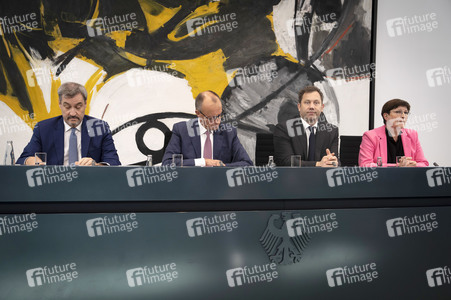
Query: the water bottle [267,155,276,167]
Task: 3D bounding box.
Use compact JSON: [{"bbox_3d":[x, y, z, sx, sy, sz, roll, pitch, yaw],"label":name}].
[{"bbox_3d":[0.277,0.115,3.000,0.054,0.150,0.054,0,2,-11],"label":"water bottle"}]

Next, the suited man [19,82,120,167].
[{"bbox_3d":[-0.885,0.250,2.850,0.620,1.280,0.750,0,2,-14],"label":"suited man"}]

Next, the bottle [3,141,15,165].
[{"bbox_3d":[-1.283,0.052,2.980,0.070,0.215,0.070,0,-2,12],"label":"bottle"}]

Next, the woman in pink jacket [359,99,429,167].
[{"bbox_3d":[1.210,0.260,3.460,0.520,1.250,0.720,0,2,-17],"label":"woman in pink jacket"}]

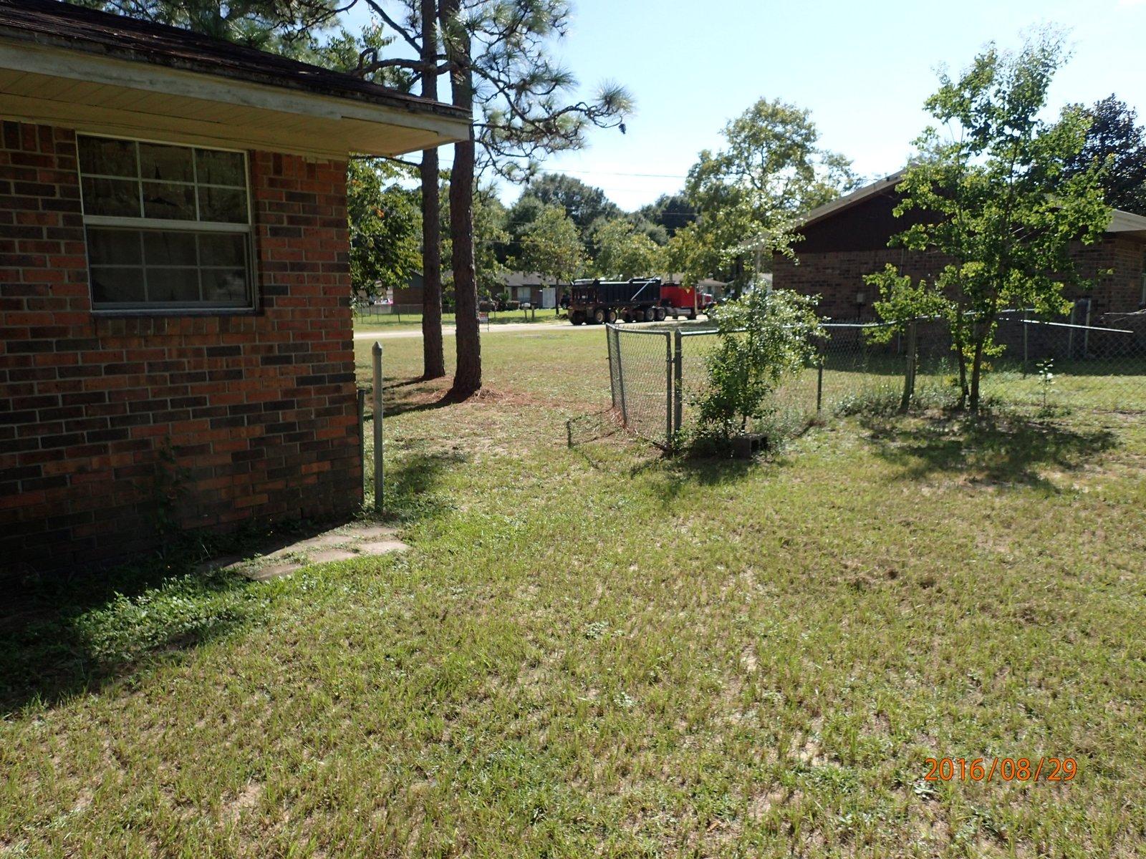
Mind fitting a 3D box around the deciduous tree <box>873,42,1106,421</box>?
[{"bbox_3d":[5.522,-2.663,10.993,3.150,4.872,2.900,0,10,0],"label":"deciduous tree"}]

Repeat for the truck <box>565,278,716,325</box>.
[{"bbox_3d":[5.733,-9.869,62.559,14.800,3.350,2.550,-9,14,-44],"label":"truck"}]

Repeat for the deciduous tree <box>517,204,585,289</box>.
[{"bbox_3d":[-1.878,-14.656,71.100,5.800,9.089,5.600,0,10,0],"label":"deciduous tree"}]

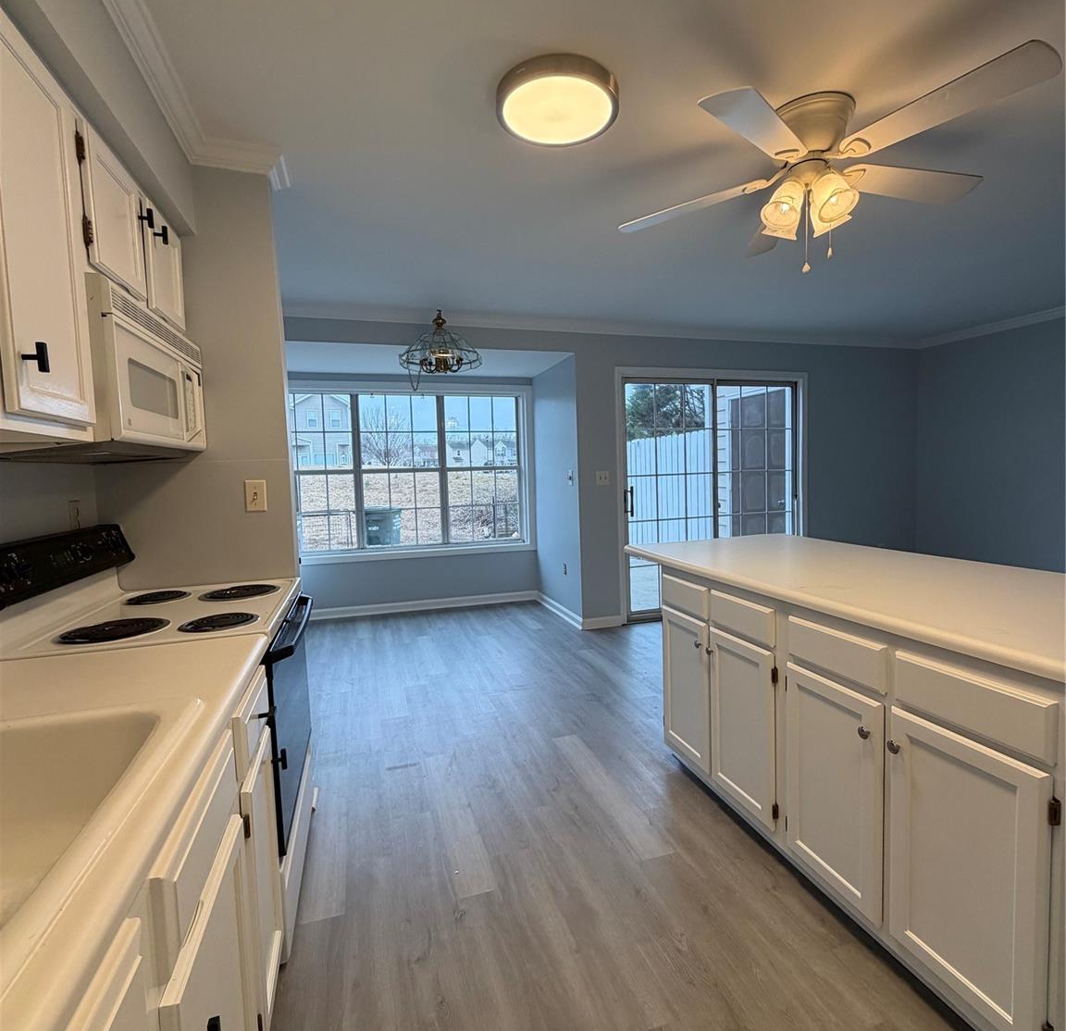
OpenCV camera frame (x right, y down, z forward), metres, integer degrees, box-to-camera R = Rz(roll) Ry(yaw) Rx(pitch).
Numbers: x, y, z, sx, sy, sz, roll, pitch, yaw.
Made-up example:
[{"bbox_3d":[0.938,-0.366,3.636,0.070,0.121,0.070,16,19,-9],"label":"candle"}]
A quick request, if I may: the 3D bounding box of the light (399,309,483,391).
[{"bbox_3d":[-0.633,-1.142,3.936,0.570,0.510,0.570,-3,4,-16],"label":"light"}]

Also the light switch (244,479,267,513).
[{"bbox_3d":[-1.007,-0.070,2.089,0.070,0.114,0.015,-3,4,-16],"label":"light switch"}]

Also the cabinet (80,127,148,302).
[{"bbox_3d":[-1.193,-0.730,1.385,0.323,0.323,0.365,-3,4,-16],"label":"cabinet"}]

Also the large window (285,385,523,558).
[{"bbox_3d":[-1.192,-0.396,5.316,2.350,1.555,0.100,-3,4,-16],"label":"large window"}]

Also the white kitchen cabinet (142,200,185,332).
[{"bbox_3d":[-1.298,-0.754,1.744,0.323,0.323,0.375,-3,4,-16],"label":"white kitchen cabinet"}]

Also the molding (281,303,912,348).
[{"bbox_3d":[0.826,-1.477,4.587,5.840,0.077,0.075,-3,4,-16],"label":"molding"}]

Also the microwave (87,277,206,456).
[{"bbox_3d":[-1.221,-0.376,1.601,0.355,0.384,0.760,-3,4,-16],"label":"microwave"}]

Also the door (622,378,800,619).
[{"bbox_3d":[1.573,-0.149,4.976,1.728,2.018,0.100,-3,4,-16],"label":"door"}]

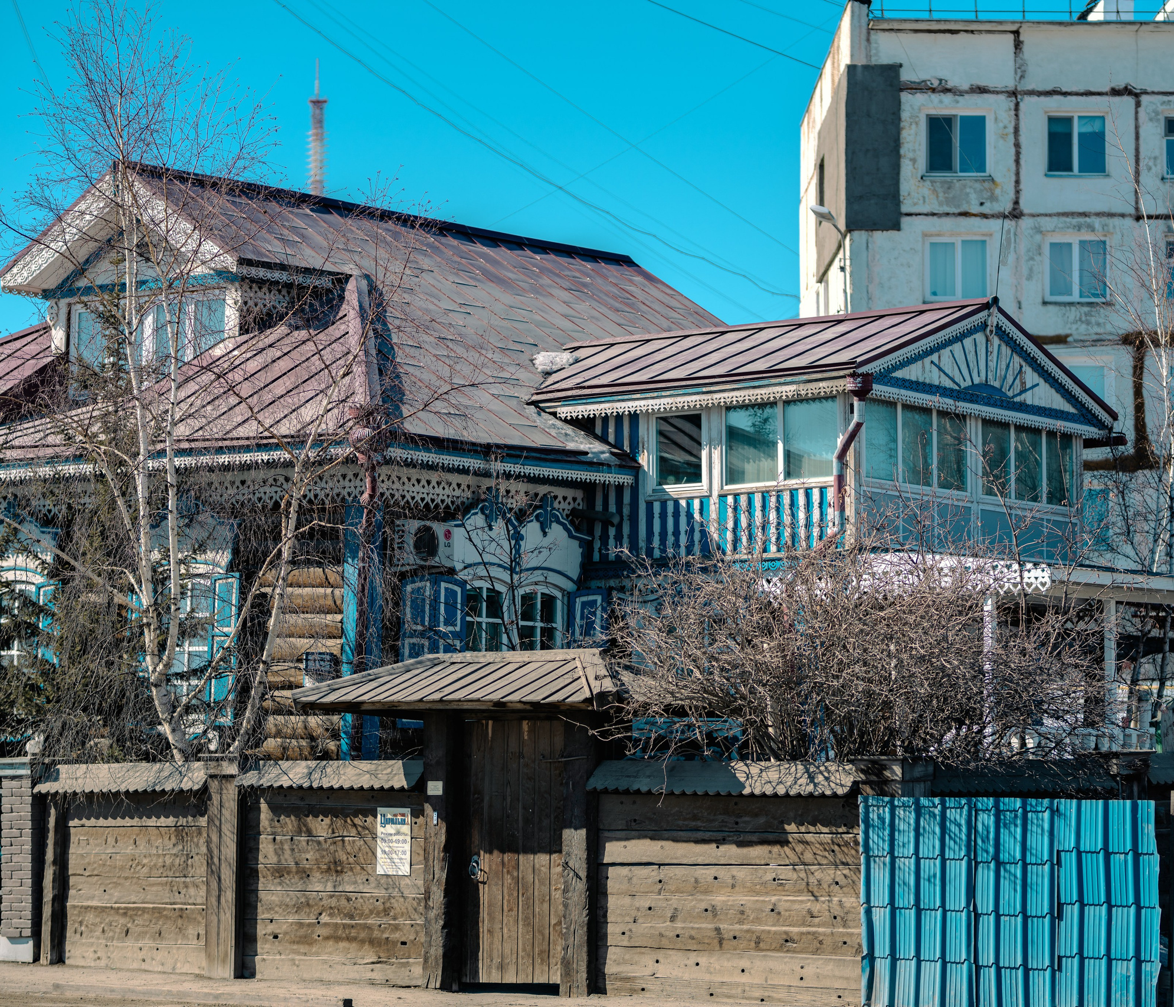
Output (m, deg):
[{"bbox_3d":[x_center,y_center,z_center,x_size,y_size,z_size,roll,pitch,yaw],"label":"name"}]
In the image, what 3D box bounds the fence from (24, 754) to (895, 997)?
[{"bbox_3d":[-1.361,3.065,29.500,9.300,1.920,0.500,-3,-5,38],"label":"fence"}]

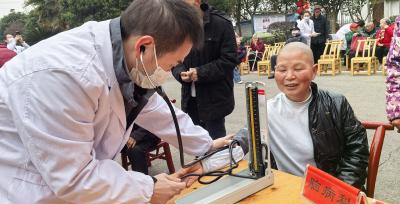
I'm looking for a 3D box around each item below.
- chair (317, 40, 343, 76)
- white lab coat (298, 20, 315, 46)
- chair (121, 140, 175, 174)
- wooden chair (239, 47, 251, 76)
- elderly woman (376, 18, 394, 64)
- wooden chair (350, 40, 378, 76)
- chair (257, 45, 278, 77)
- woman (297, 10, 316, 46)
[{"bbox_3d":[3.244,-1.079,7.781,0.410,0.800,0.400,-17,15,-40],"label":"chair"},{"bbox_3d":[2.819,-1.682,8.164,0.470,0.880,0.380,-7,12,0],"label":"white lab coat"},{"bbox_3d":[-0.569,0.377,2.920,0.490,0.800,0.500,-13,13,-30],"label":"chair"},{"bbox_3d":[1.337,-1.270,9.829,0.410,0.800,0.400,-13,13,-26],"label":"wooden chair"},{"bbox_3d":[4.855,-1.548,8.122,0.660,1.200,0.500,-17,15,-40],"label":"elderly woman"},{"bbox_3d":[3.802,-1.031,7.222,0.410,0.800,0.400,-17,15,-40],"label":"wooden chair"},{"bbox_3d":[1.931,-1.154,8.917,0.410,0.800,0.400,-16,15,-39],"label":"chair"},{"bbox_3d":[2.837,-1.526,8.196,0.480,1.600,0.400,-7,12,0],"label":"woman"}]

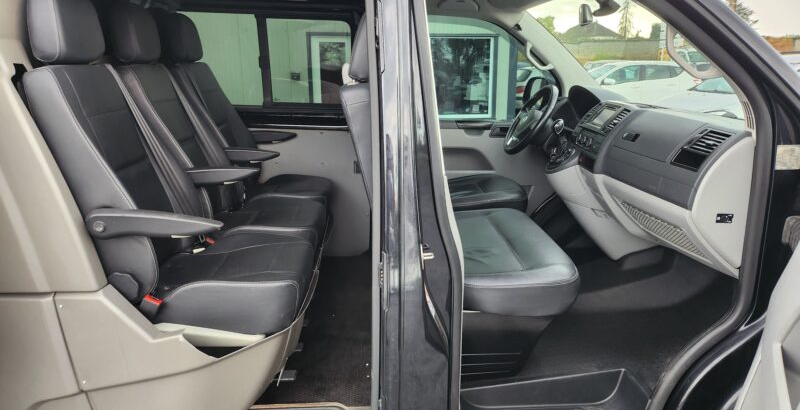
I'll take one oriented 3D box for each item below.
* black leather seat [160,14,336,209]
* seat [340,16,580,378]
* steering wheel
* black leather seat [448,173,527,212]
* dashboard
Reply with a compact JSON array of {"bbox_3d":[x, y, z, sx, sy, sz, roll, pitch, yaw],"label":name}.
[{"bbox_3d":[-0.724,-0.391,2.686,0.770,1.055,0.500,-1,15,-3],"label":"black leather seat"},{"bbox_3d":[0.163,-0.080,1.837,0.690,1.110,0.770,-1,15,-3],"label":"seat"},{"bbox_3d":[0.617,-0.401,2.630,0.110,0.385,0.385,33,11,-11],"label":"steering wheel"},{"bbox_3d":[0.212,-0.343,2.593,0.690,0.970,0.520,-1,15,-3],"label":"black leather seat"},{"bbox_3d":[0.907,-0.156,2.260,0.520,0.620,1.550,-1,15,-3],"label":"dashboard"}]

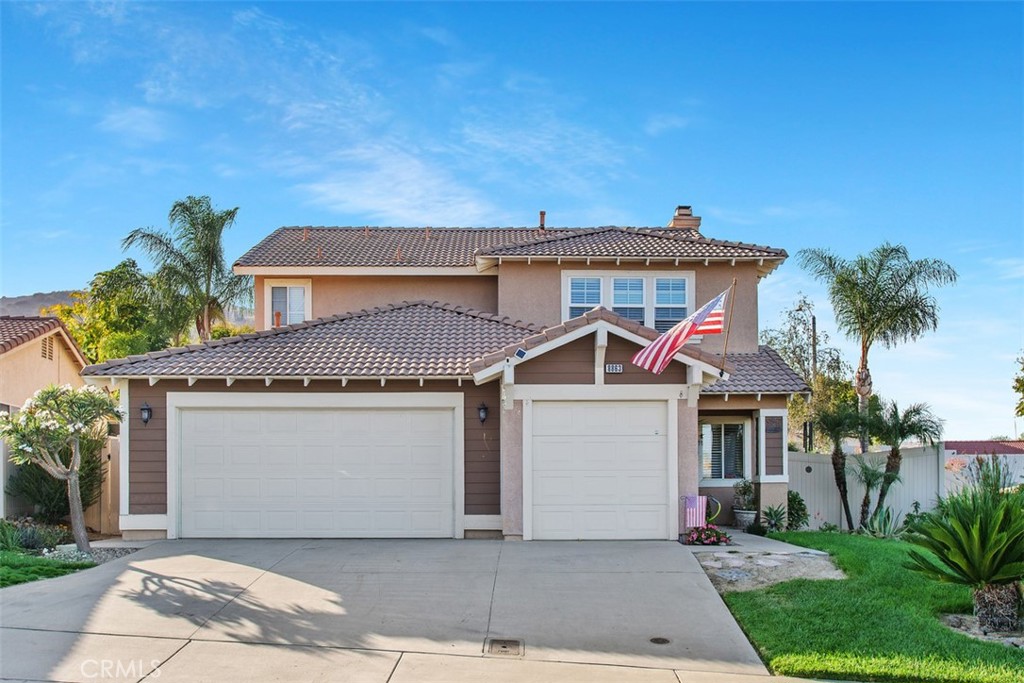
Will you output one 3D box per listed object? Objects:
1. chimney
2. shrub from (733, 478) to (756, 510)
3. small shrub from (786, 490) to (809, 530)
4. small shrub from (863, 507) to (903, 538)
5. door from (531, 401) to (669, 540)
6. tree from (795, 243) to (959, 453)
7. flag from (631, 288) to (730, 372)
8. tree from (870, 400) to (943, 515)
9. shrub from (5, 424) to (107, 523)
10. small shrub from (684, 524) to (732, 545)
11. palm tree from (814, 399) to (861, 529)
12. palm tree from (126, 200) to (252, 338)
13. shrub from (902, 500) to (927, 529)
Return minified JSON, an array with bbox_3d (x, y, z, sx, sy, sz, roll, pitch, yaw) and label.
[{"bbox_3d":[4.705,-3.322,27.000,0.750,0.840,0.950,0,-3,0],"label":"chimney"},{"bbox_3d":[4.390,2.889,18.800,0.460,0.600,0.460,0,-3,0],"label":"shrub"},{"bbox_3d":[5.344,3.174,18.700,0.480,0.740,0.460,0,-2,0],"label":"small shrub"},{"bbox_3d":[6.773,3.309,18.200,0.780,0.580,0.750,0,-3,0],"label":"small shrub"},{"bbox_3d":[1.413,2.065,15.900,2.160,2.230,0.100,0,-2,0],"label":"door"},{"bbox_3d":[10.279,0.816,28.000,4.400,7.100,4.200,0,-3,0],"label":"tree"},{"bbox_3d":[2.454,-0.146,14.500,1.450,1.250,0.500,0,-2,0],"label":"flag"},{"bbox_3d":[7.727,2.382,19.600,1.500,2.460,1.400,0,-2,0],"label":"tree"},{"bbox_3d":[-7.795,2.271,17.000,1.750,1.700,1.500,0,-2,0],"label":"shrub"},{"bbox_3d":[3.020,2.966,15.300,0.720,0.310,0.620,0,-3,0],"label":"small shrub"},{"bbox_3d":[6.316,2.391,19.200,1.020,2.500,1.020,0,-3,0],"label":"palm tree"},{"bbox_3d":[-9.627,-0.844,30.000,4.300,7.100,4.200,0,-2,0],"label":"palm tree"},{"bbox_3d":[7.803,3.373,19.300,0.480,0.560,0.450,0,-2,0],"label":"shrub"}]

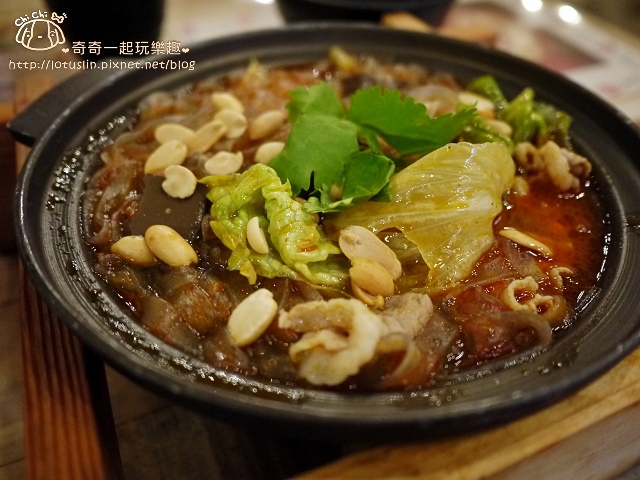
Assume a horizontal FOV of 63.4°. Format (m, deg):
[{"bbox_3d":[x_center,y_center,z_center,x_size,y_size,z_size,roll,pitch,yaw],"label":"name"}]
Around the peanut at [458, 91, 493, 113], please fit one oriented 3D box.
[{"bbox_3d":[0.058,-0.051,0.194,0.010,0.007,0.015,-34,55,-27],"label":"peanut"}]

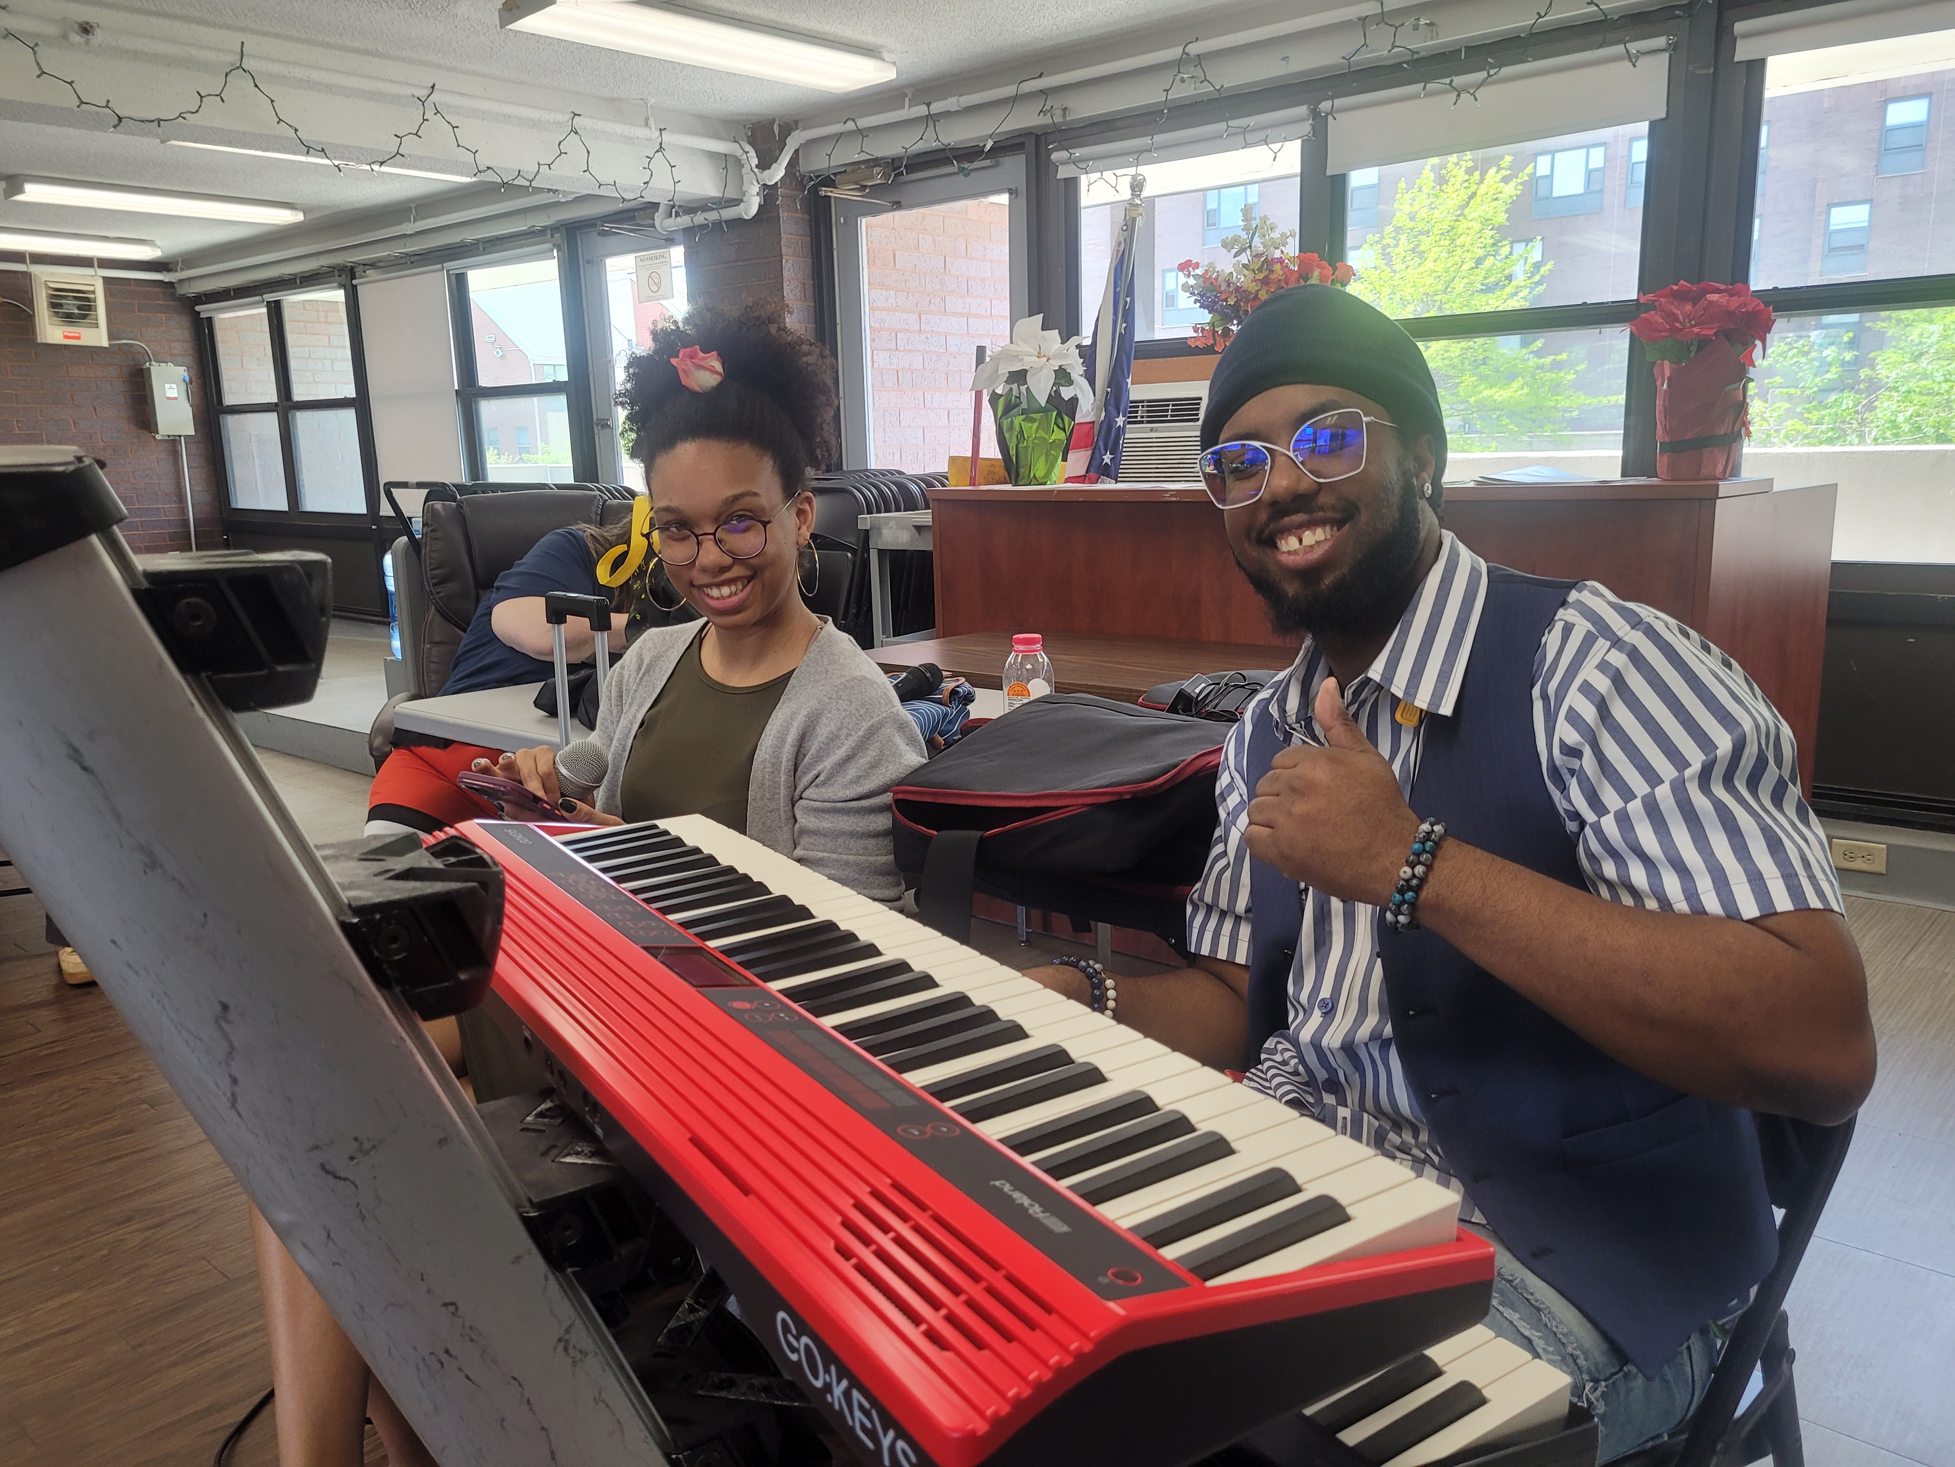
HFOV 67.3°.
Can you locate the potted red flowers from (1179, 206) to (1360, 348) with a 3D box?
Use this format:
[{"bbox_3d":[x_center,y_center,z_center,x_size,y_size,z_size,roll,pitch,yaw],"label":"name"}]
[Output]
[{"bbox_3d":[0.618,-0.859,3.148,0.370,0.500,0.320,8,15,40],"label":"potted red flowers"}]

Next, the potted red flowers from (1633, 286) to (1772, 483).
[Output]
[{"bbox_3d":[1.293,-0.629,2.636,0.260,0.365,0.260,8,15,40],"label":"potted red flowers"}]

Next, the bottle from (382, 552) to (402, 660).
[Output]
[{"bbox_3d":[-1.897,-0.482,4.953,0.270,0.480,0.270,8,15,40],"label":"bottle"}]

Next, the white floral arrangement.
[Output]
[{"bbox_3d":[0.136,-0.894,3.589,0.290,0.250,0.280,-2,11,0],"label":"white floral arrangement"}]

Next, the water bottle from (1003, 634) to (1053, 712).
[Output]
[{"bbox_3d":[0.073,-0.054,2.067,0.069,0.175,0.069,-2,11,0],"label":"water bottle"}]

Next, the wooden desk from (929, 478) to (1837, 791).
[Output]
[{"bbox_3d":[0.869,-0.054,3.438,1.790,1.065,0.930,8,15,40],"label":"wooden desk"}]

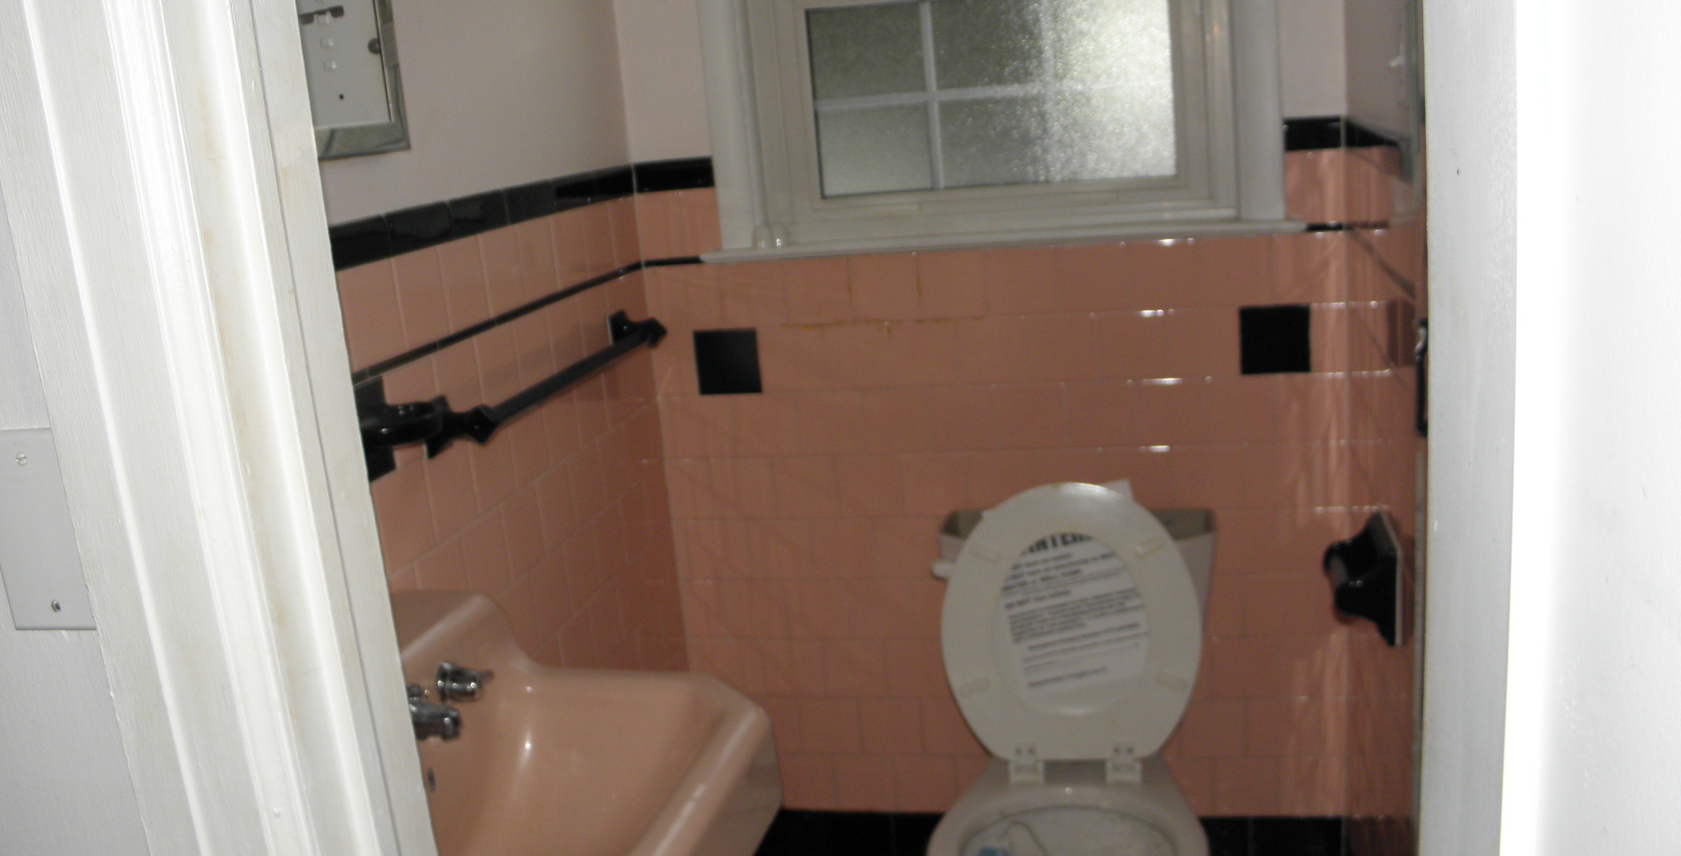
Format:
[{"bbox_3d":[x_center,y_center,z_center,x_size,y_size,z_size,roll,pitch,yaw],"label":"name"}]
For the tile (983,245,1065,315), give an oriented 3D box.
[{"bbox_3d":[0.282,-0.231,2.127,0.108,0.108,0.009,-2,14,12],"label":"tile"}]

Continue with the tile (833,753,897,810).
[{"bbox_3d":[0.044,0.628,2.411,0.108,0.108,0.009,-2,14,12],"label":"tile"}]

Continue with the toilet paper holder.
[{"bbox_3d":[0.660,0.189,1.734,0.078,0.129,0.159,-2,14,13],"label":"toilet paper holder"}]

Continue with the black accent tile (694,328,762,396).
[{"bbox_3d":[-0.186,-0.111,2.268,0.108,0.108,0.010,-2,14,11],"label":"black accent tile"}]

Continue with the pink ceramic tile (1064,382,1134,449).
[{"bbox_3d":[0.417,-0.022,2.181,0.108,0.108,0.010,-2,14,11],"label":"pink ceramic tile"}]

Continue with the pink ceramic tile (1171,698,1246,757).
[{"bbox_3d":[0.625,0.502,2.281,0.108,0.108,0.010,-2,14,11],"label":"pink ceramic tile"}]

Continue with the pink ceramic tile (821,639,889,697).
[{"bbox_3d":[0.026,0.415,2.357,0.108,0.108,0.009,-2,14,12],"label":"pink ceramic tile"}]

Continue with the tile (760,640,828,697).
[{"bbox_3d":[-0.081,0.420,2.388,0.108,0.108,0.010,-2,14,11],"label":"tile"}]

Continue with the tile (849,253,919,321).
[{"bbox_3d":[0.070,-0.226,2.174,0.108,0.108,0.009,-2,14,12],"label":"tile"}]

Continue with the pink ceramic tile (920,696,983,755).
[{"bbox_3d":[0.194,0.515,2.360,0.108,0.108,0.012,-2,14,13],"label":"pink ceramic tile"}]

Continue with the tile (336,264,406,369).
[{"bbox_3d":[-0.505,-0.122,1.462,0.010,0.105,0.107,-2,14,13],"label":"tile"}]

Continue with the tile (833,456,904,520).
[{"bbox_3d":[0.049,0.096,2.281,0.108,0.108,0.009,-2,14,13],"label":"tile"}]

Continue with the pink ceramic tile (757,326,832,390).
[{"bbox_3d":[-0.076,-0.116,2.246,0.108,0.108,0.010,-2,14,11],"label":"pink ceramic tile"}]

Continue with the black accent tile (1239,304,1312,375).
[{"bbox_3d":[0.665,-0.138,2.079,0.107,0.107,0.010,-2,14,13],"label":"black accent tile"}]

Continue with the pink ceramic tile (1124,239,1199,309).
[{"bbox_3d":[0.499,-0.240,2.109,0.108,0.108,0.010,-2,14,11],"label":"pink ceramic tile"}]

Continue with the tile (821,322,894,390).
[{"bbox_3d":[0.030,-0.117,2.230,0.108,0.108,0.012,-2,14,13],"label":"tile"}]

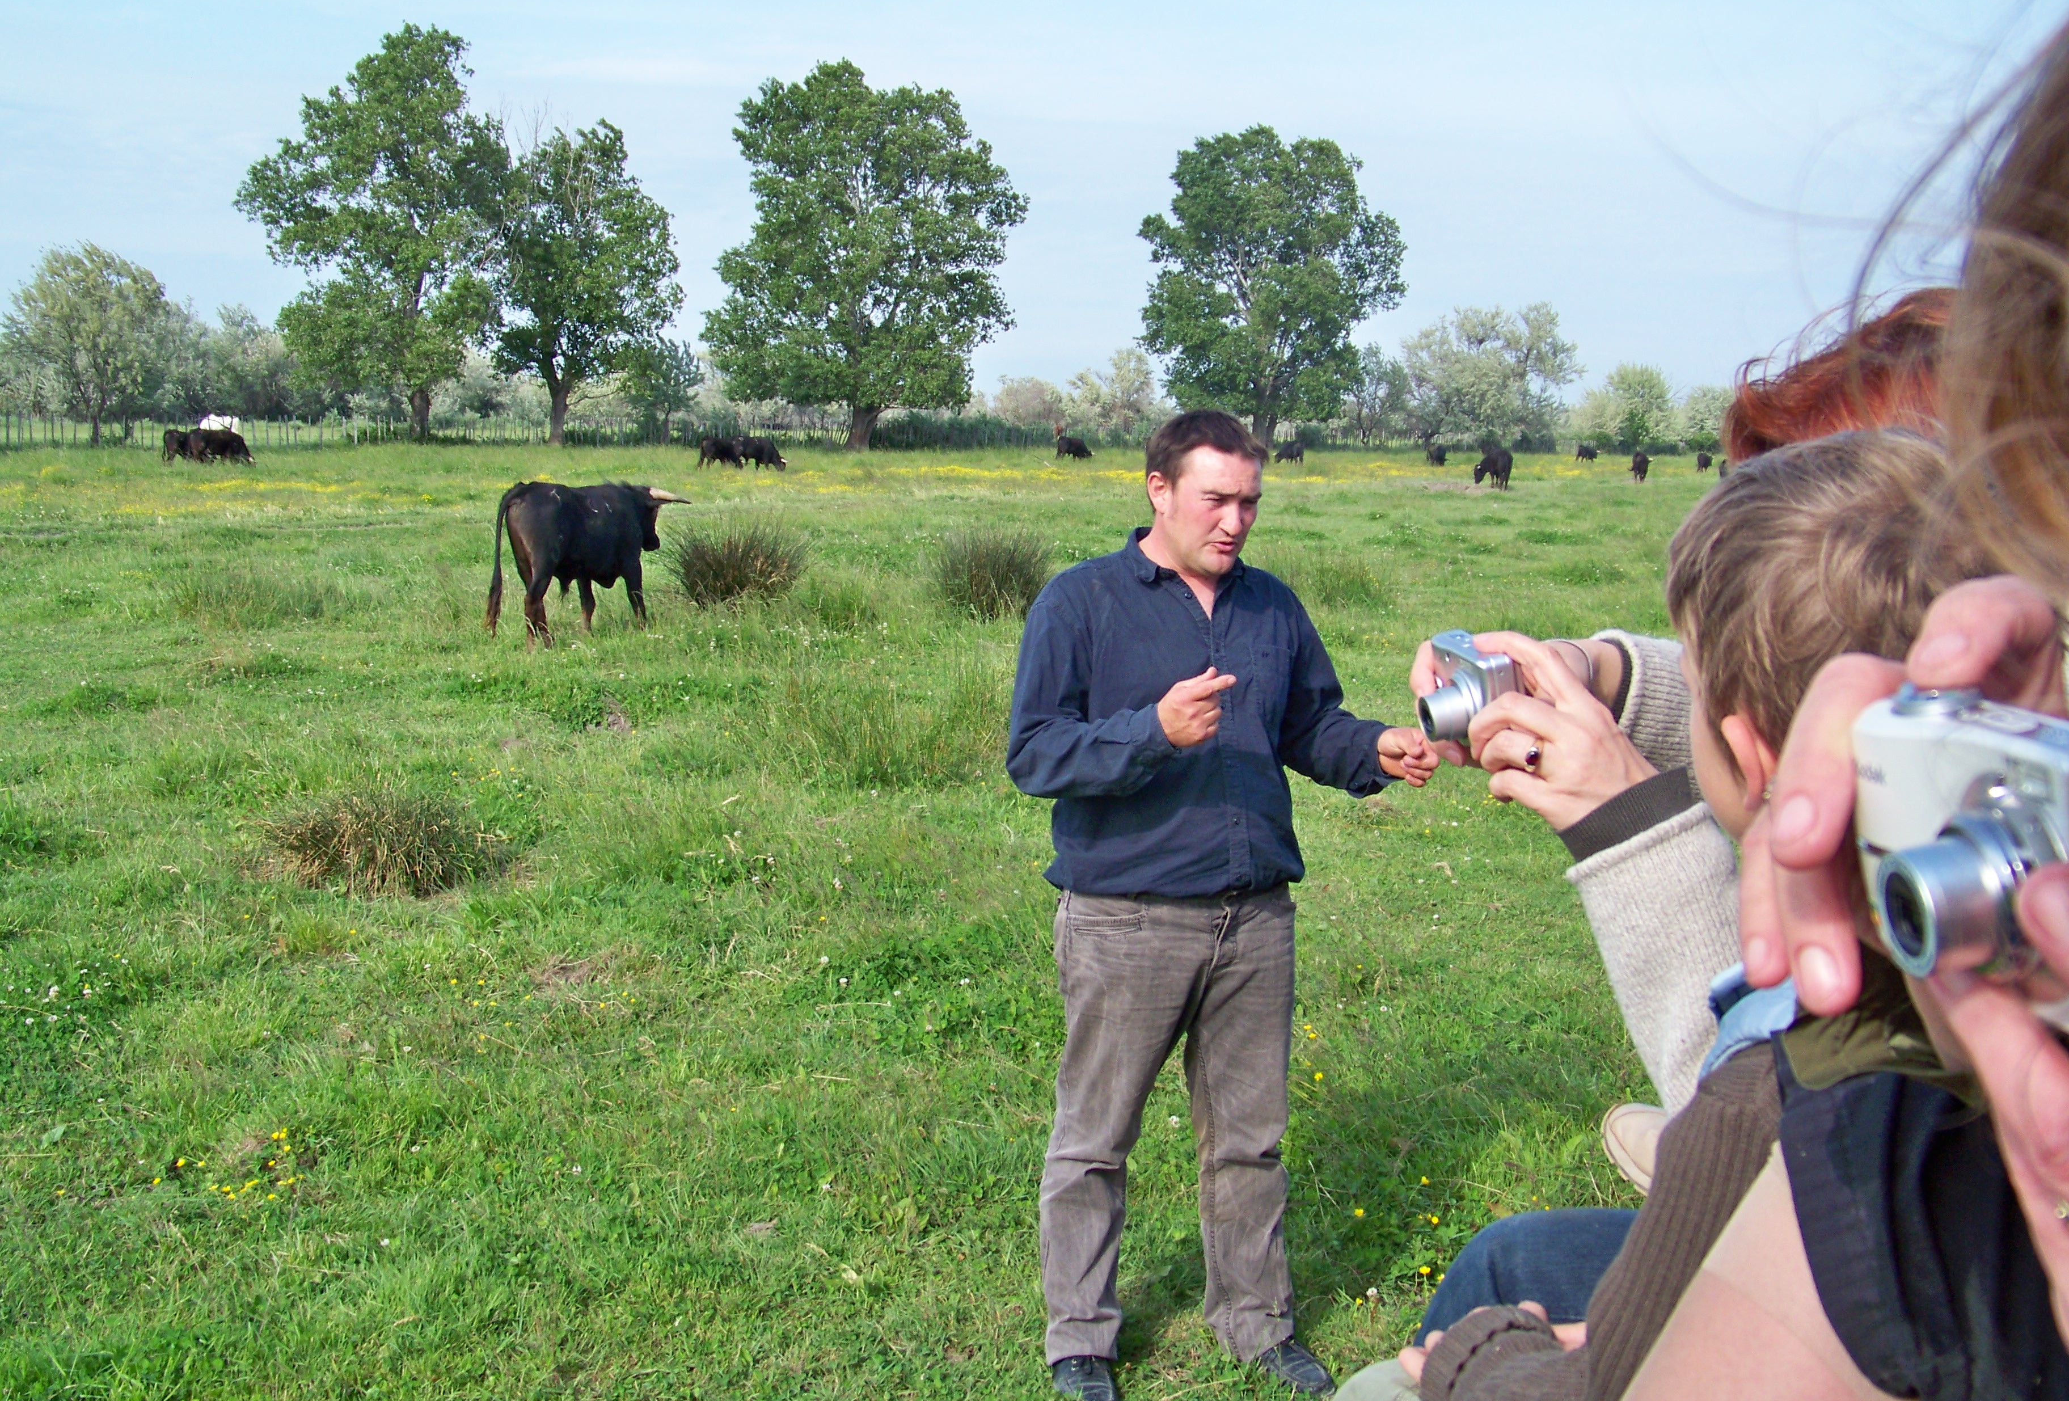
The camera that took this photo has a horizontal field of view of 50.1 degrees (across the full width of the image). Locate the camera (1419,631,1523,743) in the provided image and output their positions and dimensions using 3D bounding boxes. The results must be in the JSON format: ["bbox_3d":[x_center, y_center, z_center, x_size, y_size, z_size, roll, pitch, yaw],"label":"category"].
[{"bbox_3d":[0.289,-0.004,1.480,0.058,0.060,0.090,-15,16,-12],"label":"camera"}]

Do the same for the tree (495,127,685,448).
[{"bbox_3d":[-24.049,-22.440,119.000,9.960,17.480,9.960,1,7,0],"label":"tree"}]

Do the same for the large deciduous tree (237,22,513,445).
[{"bbox_3d":[-36.047,-25.347,120.000,14.210,22.720,13.910,1,7,0],"label":"large deciduous tree"}]

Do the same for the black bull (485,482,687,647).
[{"bbox_3d":[-3.437,-1.071,16.958,0.720,1.290,1.850,5,8,30],"label":"black bull"}]

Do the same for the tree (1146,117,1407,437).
[{"bbox_3d":[13.645,-23.716,127.000,14.860,18.560,14.240,1,7,0],"label":"tree"}]

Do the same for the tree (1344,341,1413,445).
[{"bbox_3d":[22.055,-19.719,142.000,4.230,6.750,4.050,1,7,0],"label":"tree"}]

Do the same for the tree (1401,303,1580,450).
[{"bbox_3d":[30.504,-21.634,148.000,11.650,9.840,10.210,1,7,0],"label":"tree"}]

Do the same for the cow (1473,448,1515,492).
[{"bbox_3d":[13.840,-6.953,66.220,0.700,1.240,1.800,-4,8,-30],"label":"cow"}]

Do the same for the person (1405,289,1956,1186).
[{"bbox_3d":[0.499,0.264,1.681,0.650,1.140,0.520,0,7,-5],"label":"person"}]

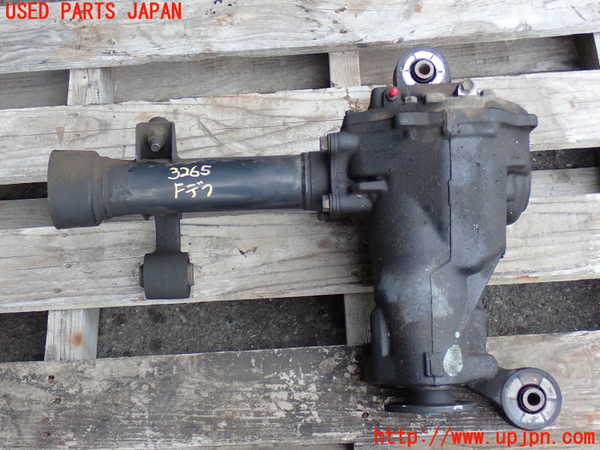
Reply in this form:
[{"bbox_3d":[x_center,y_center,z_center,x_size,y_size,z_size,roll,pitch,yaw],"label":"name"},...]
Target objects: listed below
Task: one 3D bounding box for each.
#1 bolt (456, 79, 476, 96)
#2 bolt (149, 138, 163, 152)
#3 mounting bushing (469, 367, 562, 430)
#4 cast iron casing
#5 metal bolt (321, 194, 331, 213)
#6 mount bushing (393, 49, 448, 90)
[{"bbox_3d":[0.193,-0.159,1.080,0.021,0.016,0.019,-1,72,3],"label":"bolt"},{"bbox_3d":[-0.172,-0.095,1.115,0.015,0.015,0.020,0,37,0],"label":"bolt"},{"bbox_3d":[0.225,0.186,0.988,0.092,0.050,0.063,-2,72,6],"label":"mounting bushing"},{"bbox_3d":[0.147,0.013,1.038,0.228,0.190,0.332,-2,72,6],"label":"cast iron casing"},{"bbox_3d":[0.029,-0.024,1.050,0.011,0.019,0.019,-2,72,6],"label":"metal bolt"},{"bbox_3d":[0.148,-0.173,1.119,0.062,0.050,0.062,-2,72,6],"label":"mount bushing"}]

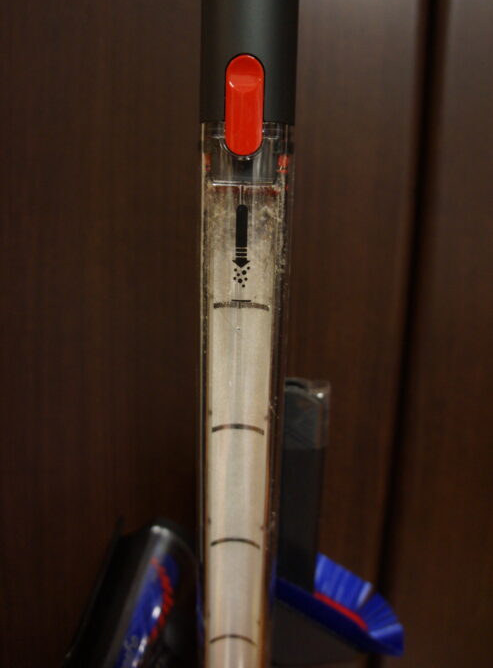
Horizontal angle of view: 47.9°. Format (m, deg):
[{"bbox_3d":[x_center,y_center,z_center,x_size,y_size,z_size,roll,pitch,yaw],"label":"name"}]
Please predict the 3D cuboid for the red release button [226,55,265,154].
[{"bbox_3d":[-0.001,-0.085,0.208,0.015,0.035,0.006,2,14,4],"label":"red release button"}]

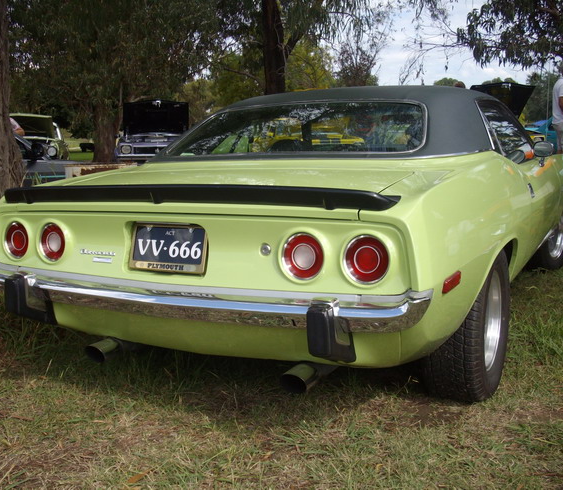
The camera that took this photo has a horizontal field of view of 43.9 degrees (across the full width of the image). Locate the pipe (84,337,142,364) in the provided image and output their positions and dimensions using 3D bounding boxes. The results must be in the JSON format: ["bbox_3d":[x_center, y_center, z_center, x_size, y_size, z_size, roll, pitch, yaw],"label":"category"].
[{"bbox_3d":[-0.651,0.396,2.689,0.075,0.075,0.260,3,10,27],"label":"pipe"}]

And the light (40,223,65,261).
[{"bbox_3d":[-0.818,-0.009,2.525,0.138,0.138,0.050,3,4,29],"label":"light"}]

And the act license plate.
[{"bbox_3d":[-0.373,0.009,2.292,0.305,0.160,0.020,3,4,27],"label":"act license plate"}]

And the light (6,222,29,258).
[{"bbox_3d":[-0.984,-0.019,2.625,0.138,0.138,0.050,3,4,31],"label":"light"}]

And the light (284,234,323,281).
[{"bbox_3d":[0.069,0.033,2.066,0.138,0.138,0.050,3,4,26],"label":"light"}]

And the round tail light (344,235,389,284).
[{"bbox_3d":[0.247,0.039,1.988,0.138,0.138,0.050,2,4,24],"label":"round tail light"}]

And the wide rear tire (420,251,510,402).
[{"bbox_3d":[0.769,0.306,2.933,0.285,0.675,0.675,3,10,27],"label":"wide rear tire"}]

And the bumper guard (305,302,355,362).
[{"bbox_3d":[0.141,0.250,2.007,0.075,0.200,0.150,3,10,27],"label":"bumper guard"}]

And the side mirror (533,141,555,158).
[{"bbox_3d":[1.567,-0.560,4.157,0.135,0.105,0.100,5,11,38],"label":"side mirror"}]

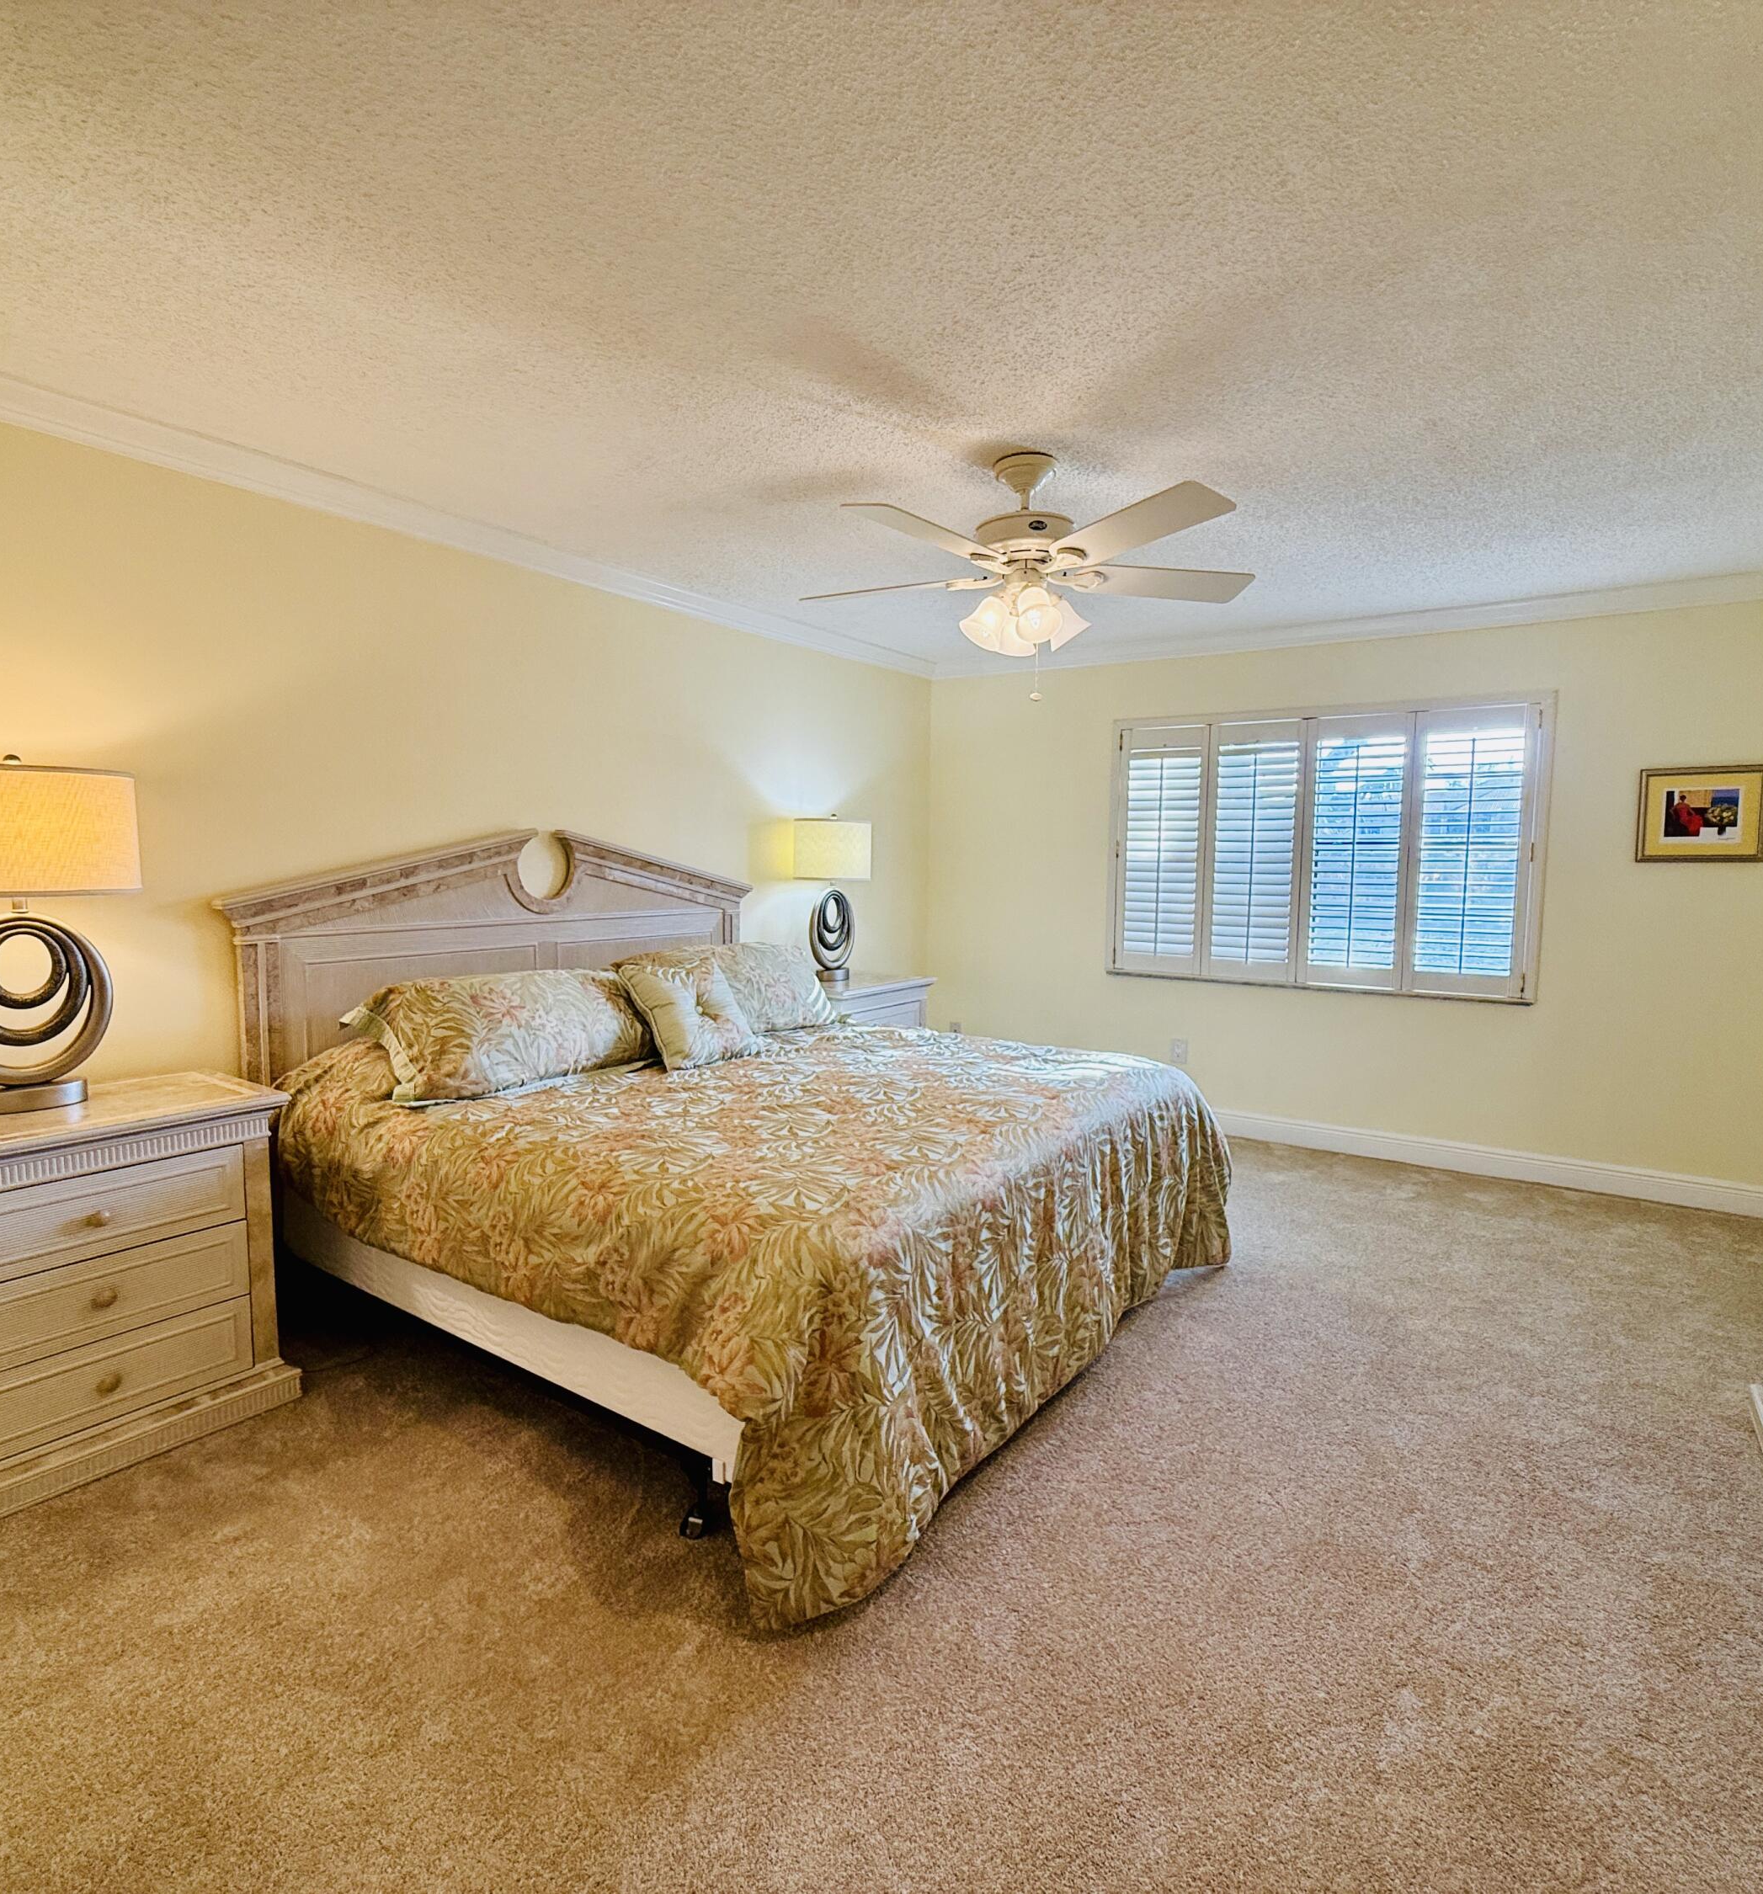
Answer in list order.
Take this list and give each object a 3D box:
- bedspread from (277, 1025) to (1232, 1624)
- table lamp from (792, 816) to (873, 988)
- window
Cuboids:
[{"bbox_3d":[-0.327,0.734,3.129,2.030,0.690,2.110,4,6,34],"label":"bedspread"},{"bbox_3d":[-0.218,-0.220,4.830,0.250,0.800,0.450,4,6,34],"label":"table lamp"},{"bbox_3d":[1.976,-0.452,4.780,1.895,1.300,0.100,4,6,34],"label":"window"}]

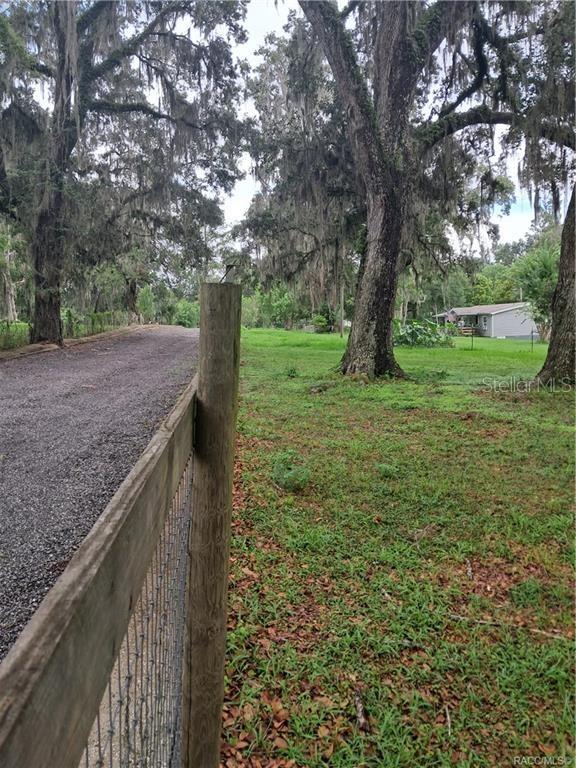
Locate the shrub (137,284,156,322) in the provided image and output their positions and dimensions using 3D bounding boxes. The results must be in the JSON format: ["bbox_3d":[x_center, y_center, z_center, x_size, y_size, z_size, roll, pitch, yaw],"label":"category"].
[{"bbox_3d":[-12.760,-7.260,54.000,1.850,3.450,1.800,1,6,0],"label":"shrub"}]

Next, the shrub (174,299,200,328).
[{"bbox_3d":[-9.150,-6.590,56.000,2.700,2.800,2.500,1,6,0],"label":"shrub"}]

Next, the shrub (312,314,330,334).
[{"bbox_3d":[3.020,-5.360,54.000,1.650,1.800,1.600,1,6,0],"label":"shrub"}]

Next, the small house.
[{"bbox_3d":[24.300,-7.250,69.000,7.700,3.900,12.500,0,6,-6],"label":"small house"}]

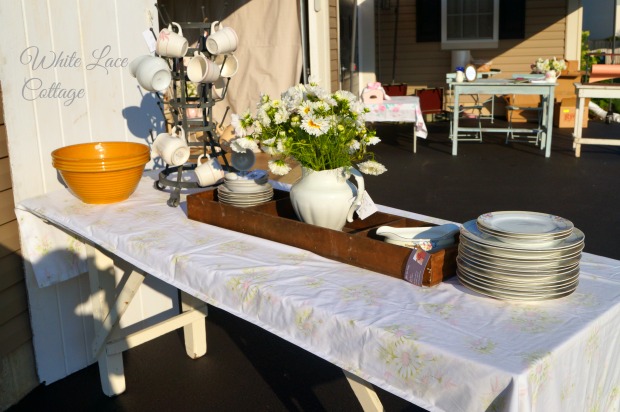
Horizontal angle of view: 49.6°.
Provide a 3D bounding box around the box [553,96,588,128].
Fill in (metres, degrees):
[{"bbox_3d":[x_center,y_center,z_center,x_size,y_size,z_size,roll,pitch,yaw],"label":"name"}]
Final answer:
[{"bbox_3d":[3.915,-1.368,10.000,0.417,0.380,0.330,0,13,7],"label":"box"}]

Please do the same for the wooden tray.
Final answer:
[{"bbox_3d":[0.019,0.054,1.895,0.228,0.074,0.954,-14,18,-42],"label":"wooden tray"}]

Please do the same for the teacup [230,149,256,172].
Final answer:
[{"bbox_3d":[-0.234,-0.160,2.360,0.088,0.100,0.092,-1,15,-6],"label":"teacup"}]

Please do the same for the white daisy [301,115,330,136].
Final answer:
[{"bbox_3d":[0.014,-0.206,1.717,0.080,0.055,0.055,-2,13,0],"label":"white daisy"}]

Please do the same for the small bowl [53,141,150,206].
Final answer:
[{"bbox_3d":[-0.750,-0.111,2.464,0.344,0.176,0.344,-2,13,0],"label":"small bowl"}]

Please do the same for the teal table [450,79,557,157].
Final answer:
[{"bbox_3d":[2.175,-1.009,7.648,1.160,0.807,0.680,1,13,11],"label":"teal table"}]

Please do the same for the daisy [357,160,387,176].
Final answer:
[{"bbox_3d":[0.168,-0.103,1.837,0.083,0.047,0.060,-3,13,-6],"label":"daisy"}]

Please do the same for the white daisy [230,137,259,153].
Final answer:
[{"bbox_3d":[-0.179,-0.167,1.837,0.078,0.045,0.060,8,16,37],"label":"white daisy"}]

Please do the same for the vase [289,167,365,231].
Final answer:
[{"bbox_3d":[0.041,-0.011,1.854,0.235,0.197,0.190,6,15,31],"label":"vase"}]

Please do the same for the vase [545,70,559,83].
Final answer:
[{"bbox_3d":[2.669,-1.428,7.400,0.165,0.135,0.125,-4,13,-10],"label":"vase"}]

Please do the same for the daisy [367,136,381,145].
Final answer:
[{"bbox_3d":[0.174,-0.179,1.837,0.042,0.030,0.045,11,18,43],"label":"daisy"}]

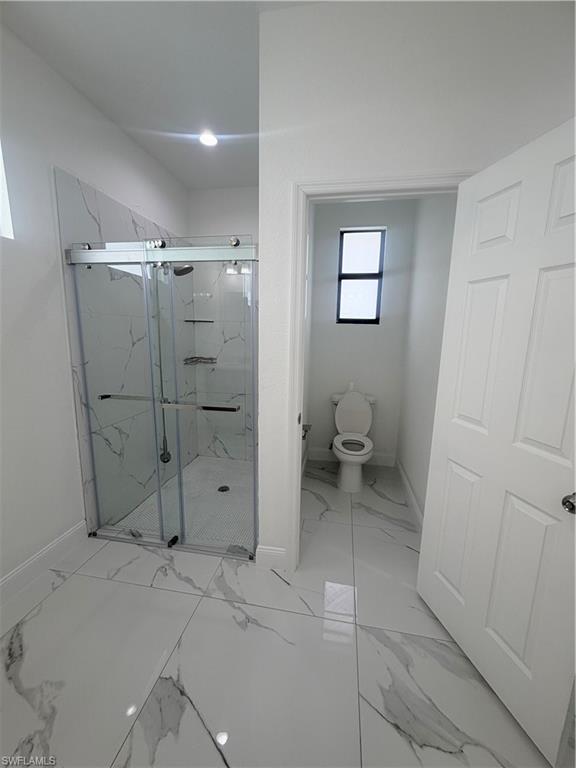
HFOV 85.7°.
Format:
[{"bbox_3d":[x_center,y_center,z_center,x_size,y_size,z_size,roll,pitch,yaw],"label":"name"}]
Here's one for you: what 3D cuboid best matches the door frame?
[{"bbox_3d":[0.432,0.080,1.658,0.852,2.100,0.139,3,9,10],"label":"door frame"}]

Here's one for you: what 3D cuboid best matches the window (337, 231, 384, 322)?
[{"bbox_3d":[0.731,-1.062,3.129,0.438,0.906,0.083,3,9,10],"label":"window"}]

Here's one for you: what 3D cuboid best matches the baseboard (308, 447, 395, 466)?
[{"bbox_3d":[0.684,0.802,3.353,0.954,0.135,0.018,3,9,10],"label":"baseboard"}]

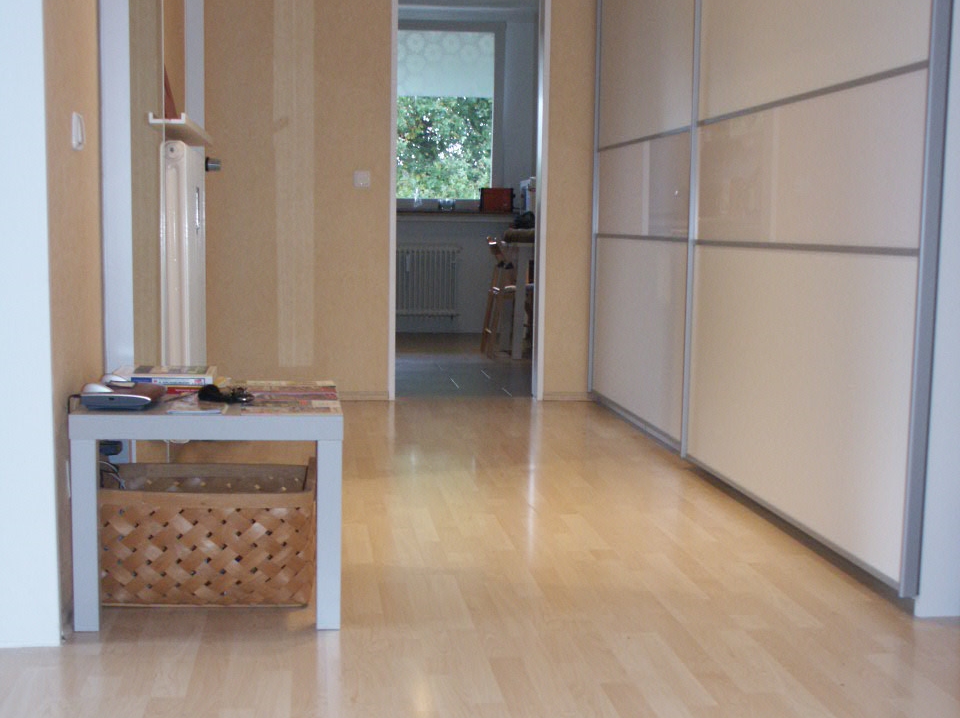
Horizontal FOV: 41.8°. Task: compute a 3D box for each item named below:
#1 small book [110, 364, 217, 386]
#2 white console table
[{"bbox_3d":[-0.735,0.040,2.943,0.226,0.022,0.190,0,6,-9],"label":"small book"},{"bbox_3d":[-0.591,0.310,2.857,0.550,0.450,0.550,0,6,-7],"label":"white console table"}]

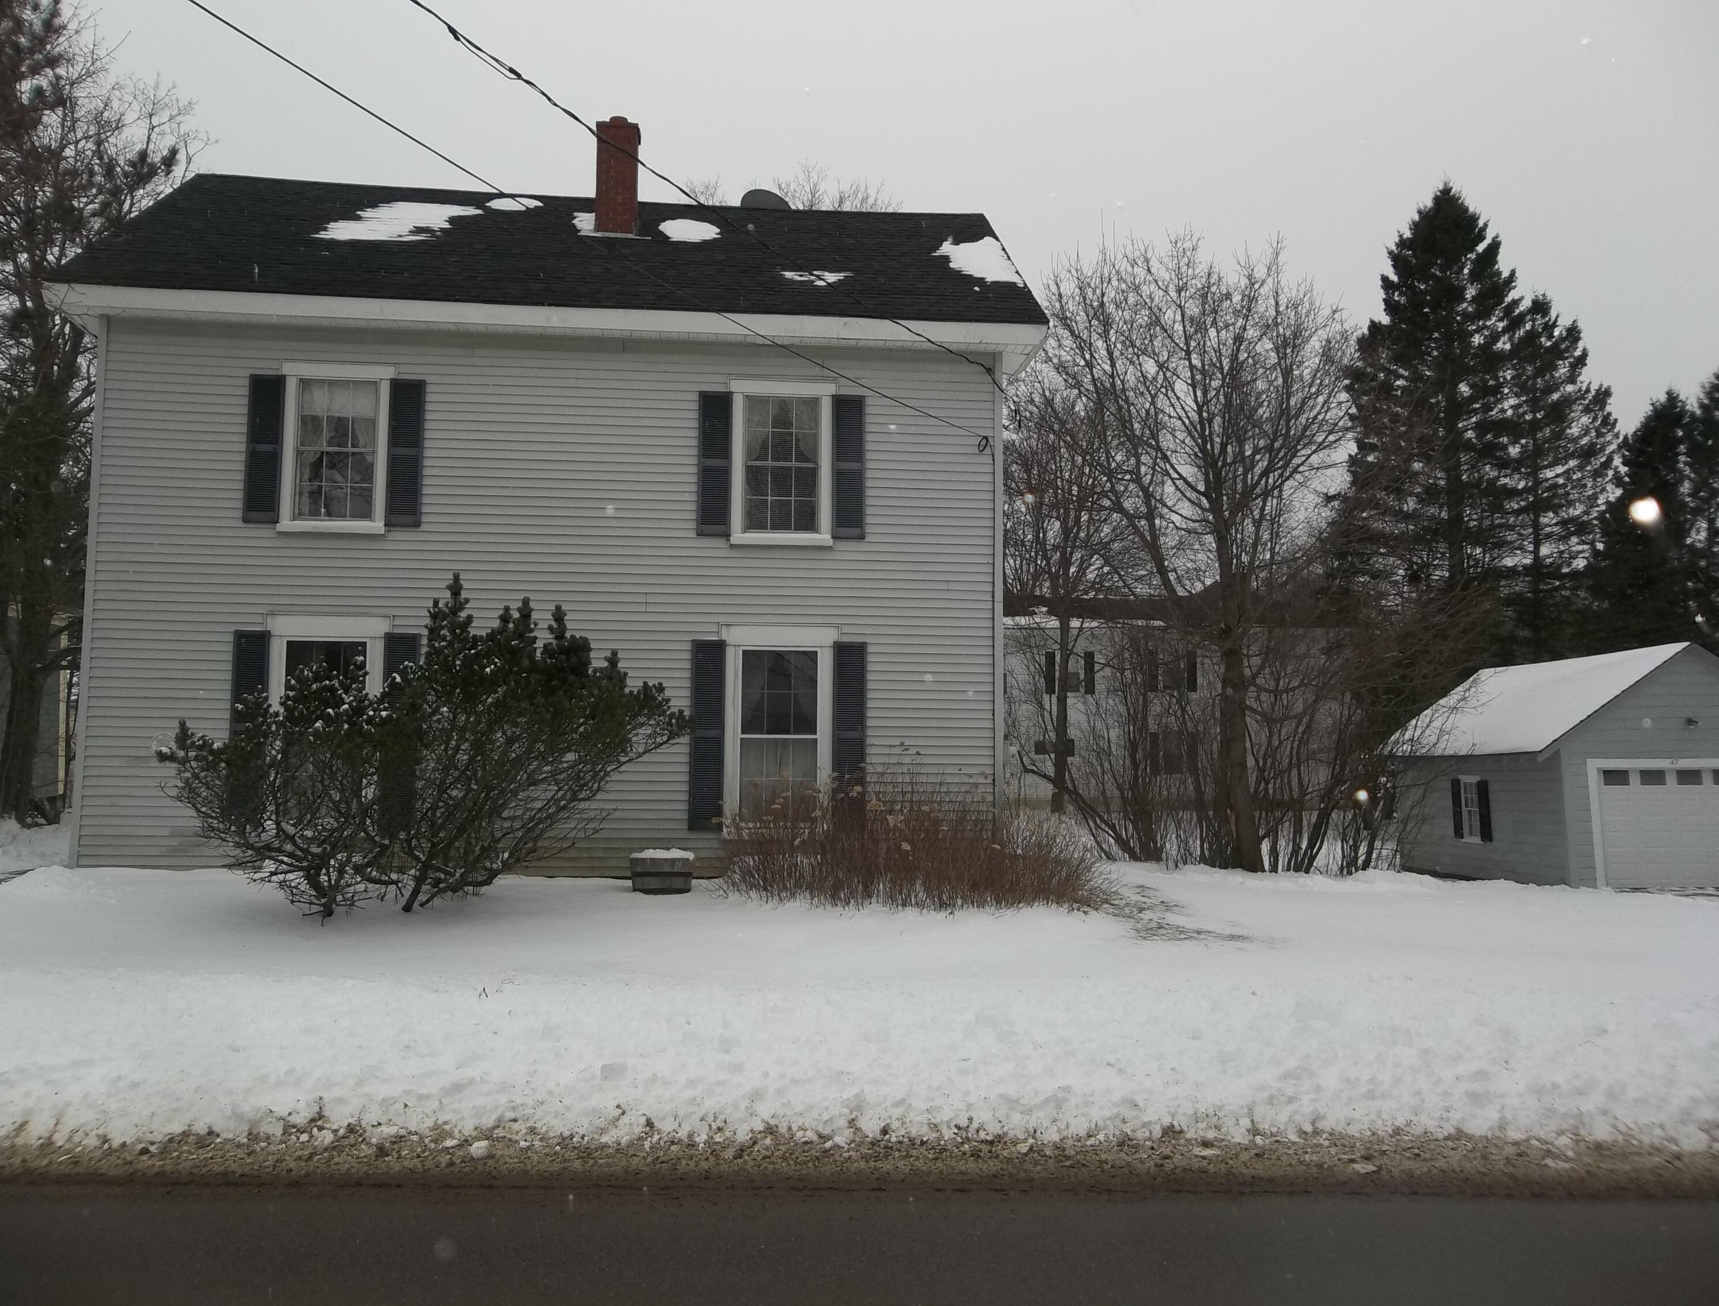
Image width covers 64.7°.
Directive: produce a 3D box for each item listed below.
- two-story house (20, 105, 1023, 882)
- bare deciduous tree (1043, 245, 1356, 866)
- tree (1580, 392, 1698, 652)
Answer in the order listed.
[{"bbox_3d":[-3.680,-2.050,18.750,10.900,9.700,7.800,1,-5,-5],"label":"two-story house"},{"bbox_3d":[5.370,-1.680,21.400,5.000,10.000,5.000,1,-5,-5],"label":"bare deciduous tree"},{"bbox_3d":[26.300,-1.500,45.500,5.200,14.500,5.200,1,-5,-5],"label":"tree"}]

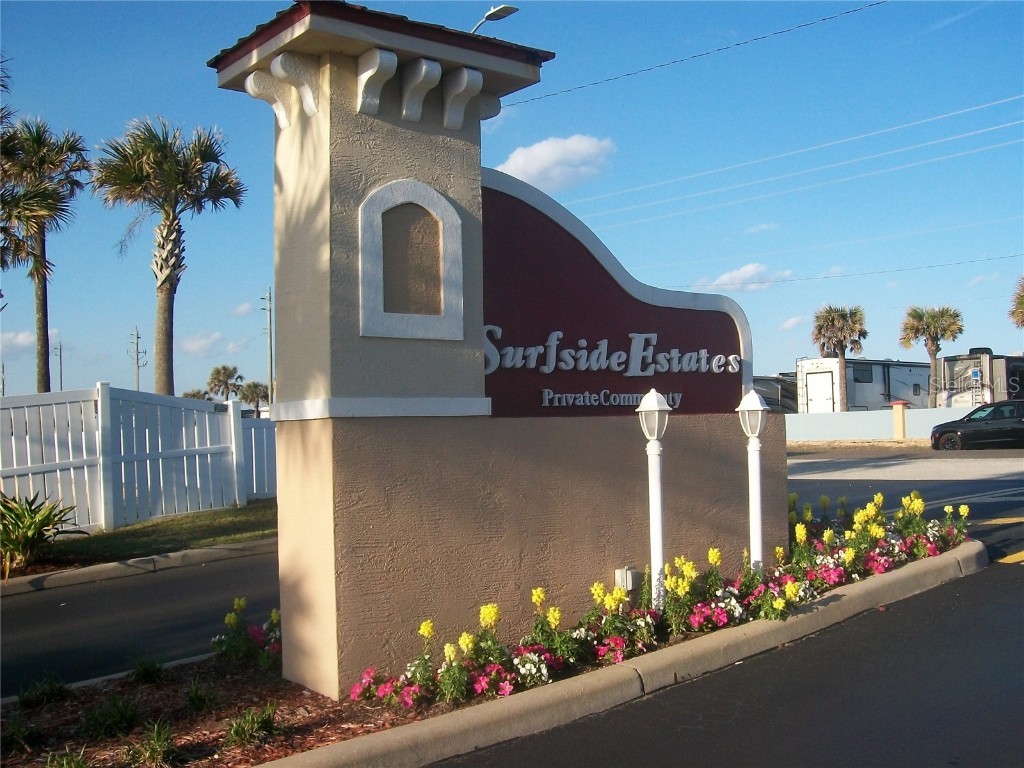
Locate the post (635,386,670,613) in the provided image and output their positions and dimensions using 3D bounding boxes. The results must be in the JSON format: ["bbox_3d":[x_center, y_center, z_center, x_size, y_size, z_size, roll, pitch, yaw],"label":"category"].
[{"bbox_3d":[0.848,0.698,6.262,0.220,1.340,0.220,-1,-2,0],"label":"post"}]

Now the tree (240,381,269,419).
[{"bbox_3d":[-19.863,1.915,81.941,2.350,4.372,2.350,-1,-2,0],"label":"tree"}]

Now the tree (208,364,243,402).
[{"bbox_3d":[-22.820,1.473,84.894,2.913,5.983,2.768,0,-2,-15],"label":"tree"}]

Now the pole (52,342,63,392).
[{"bbox_3d":[-57.583,0.706,135.222,1.100,12.189,0.400,1,-3,-37],"label":"pole"}]

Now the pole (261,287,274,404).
[{"bbox_3d":[-19.785,-1.720,85.998,1.100,12.344,0.400,1,-3,-37],"label":"pole"}]

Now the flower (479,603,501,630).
[{"bbox_3d":[-0.113,1.185,5.430,0.103,0.135,0.100,-1,-2,-1],"label":"flower"}]

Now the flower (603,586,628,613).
[{"bbox_3d":[0.582,1.208,5.970,0.135,0.135,0.110,-1,-2,5],"label":"flower"}]

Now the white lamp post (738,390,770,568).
[{"bbox_3d":[1.562,0.698,6.832,0.220,1.320,0.220,-1,-2,0],"label":"white lamp post"}]

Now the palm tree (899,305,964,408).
[{"bbox_3d":[18.374,-0.589,46.422,2.800,5.768,2.800,-1,-2,0],"label":"palm tree"}]

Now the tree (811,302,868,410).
[{"bbox_3d":[14.203,-0.536,45.922,2.500,5.798,2.500,-1,-2,0],"label":"tree"}]

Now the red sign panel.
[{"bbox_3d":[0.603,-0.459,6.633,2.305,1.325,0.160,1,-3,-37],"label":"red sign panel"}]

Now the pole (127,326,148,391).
[{"bbox_3d":[-39.385,-0.192,112.276,2.200,11.777,0.500,1,-3,-37],"label":"pole"}]

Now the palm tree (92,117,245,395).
[{"bbox_3d":[-6.223,-1.419,19.407,2.800,6.926,2.800,-1,-2,0],"label":"palm tree"}]

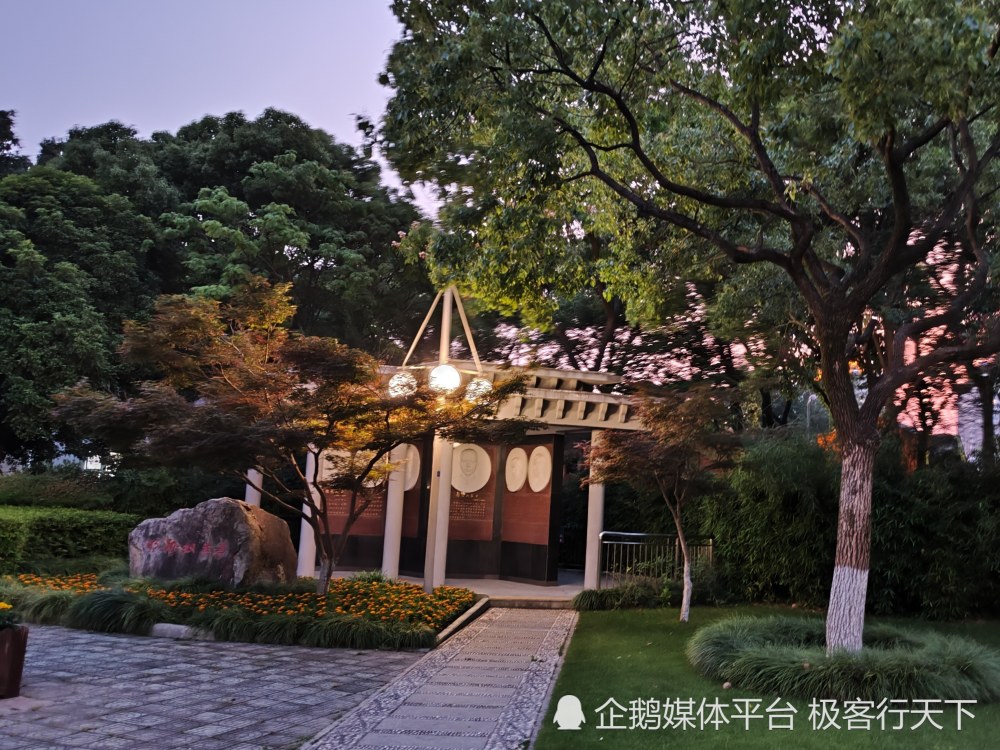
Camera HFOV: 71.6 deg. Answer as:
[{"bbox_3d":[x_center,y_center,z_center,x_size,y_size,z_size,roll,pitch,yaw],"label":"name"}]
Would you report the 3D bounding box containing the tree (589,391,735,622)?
[{"bbox_3d":[2.531,2.055,11.000,2.250,3.700,2.150,3,-7,0],"label":"tree"}]

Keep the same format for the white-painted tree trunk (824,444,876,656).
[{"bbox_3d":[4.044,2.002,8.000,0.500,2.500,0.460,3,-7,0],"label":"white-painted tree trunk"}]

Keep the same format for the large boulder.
[{"bbox_3d":[-4.539,2.698,11.100,2.400,1.420,1.250,2,-7,5],"label":"large boulder"}]

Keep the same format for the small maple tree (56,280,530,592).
[{"bbox_3d":[-3.023,0.983,10.400,6.600,4.700,5.200,3,-7,0],"label":"small maple tree"}]

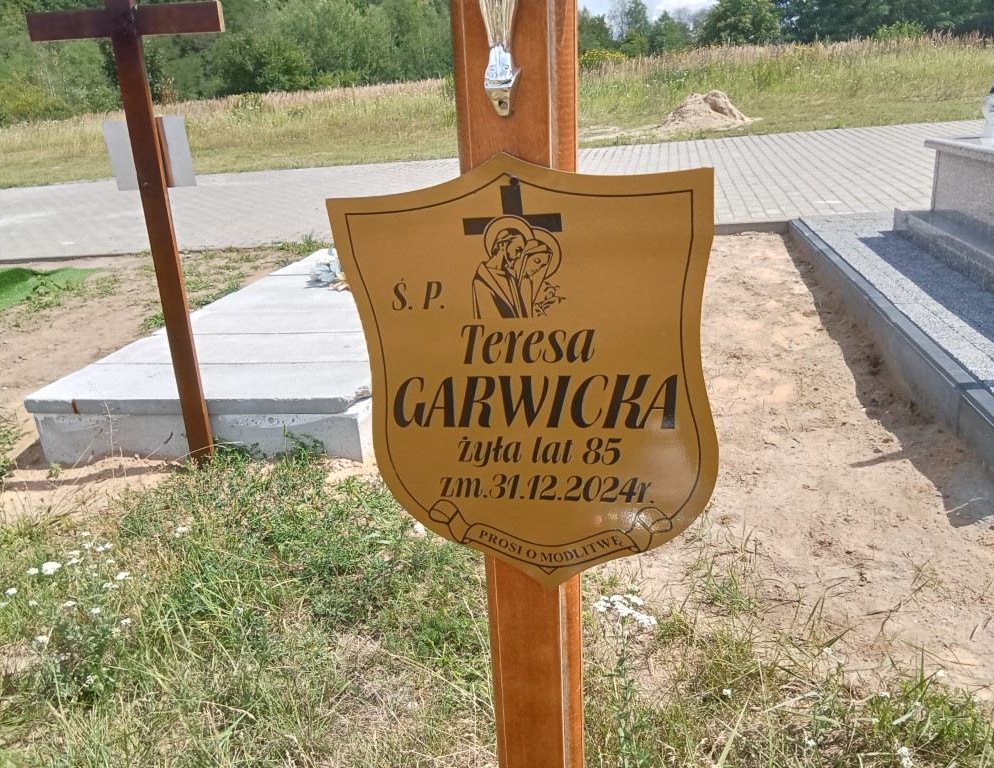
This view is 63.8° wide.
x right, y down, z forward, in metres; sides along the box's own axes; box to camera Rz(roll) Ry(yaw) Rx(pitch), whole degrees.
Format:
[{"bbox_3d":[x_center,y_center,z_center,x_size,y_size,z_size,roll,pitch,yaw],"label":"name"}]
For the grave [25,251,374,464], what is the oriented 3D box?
[{"bbox_3d":[-0.631,-0.252,3.198,0.965,0.195,2.310,0,20,9],"label":"grave"}]

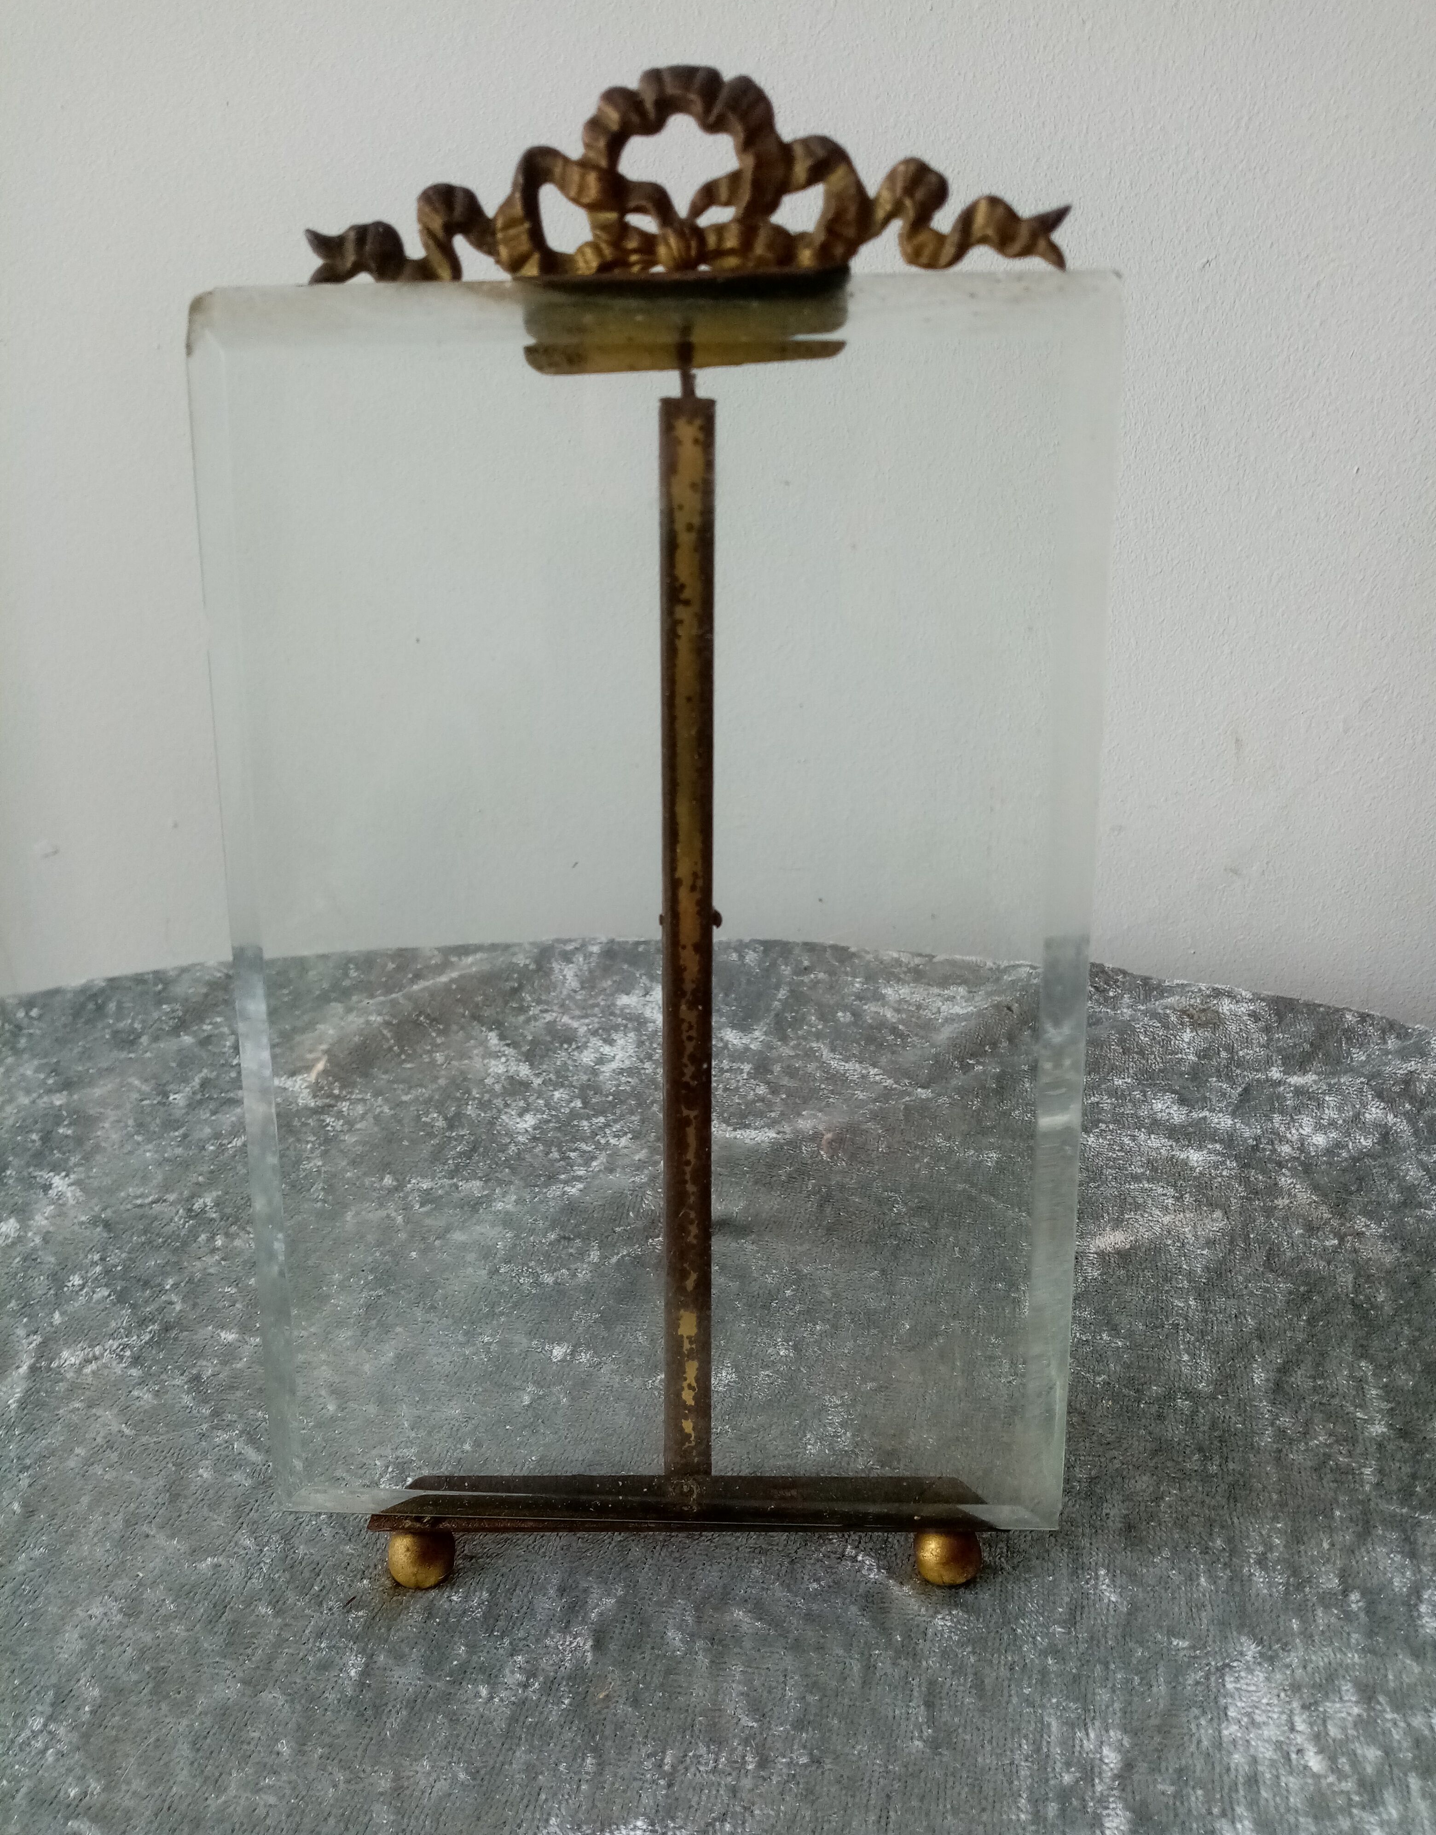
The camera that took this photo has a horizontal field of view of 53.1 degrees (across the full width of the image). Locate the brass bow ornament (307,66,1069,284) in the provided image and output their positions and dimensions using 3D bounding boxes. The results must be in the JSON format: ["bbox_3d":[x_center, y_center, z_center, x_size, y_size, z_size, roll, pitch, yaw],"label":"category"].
[{"bbox_3d":[-0.004,-0.091,0.175,0.094,0.024,0.006,0,12,3],"label":"brass bow ornament"}]

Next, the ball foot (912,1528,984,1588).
[{"bbox_3d":[0.035,0.096,0.216,0.010,0.010,0.010,0,27,0],"label":"ball foot"}]

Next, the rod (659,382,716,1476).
[{"bbox_3d":[-0.004,0.009,0.203,0.007,0.158,0.005,0,13,0],"label":"rod"}]

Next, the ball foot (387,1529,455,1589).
[{"bbox_3d":[-0.045,0.096,0.216,0.010,0.010,0.010,0,27,0],"label":"ball foot"}]

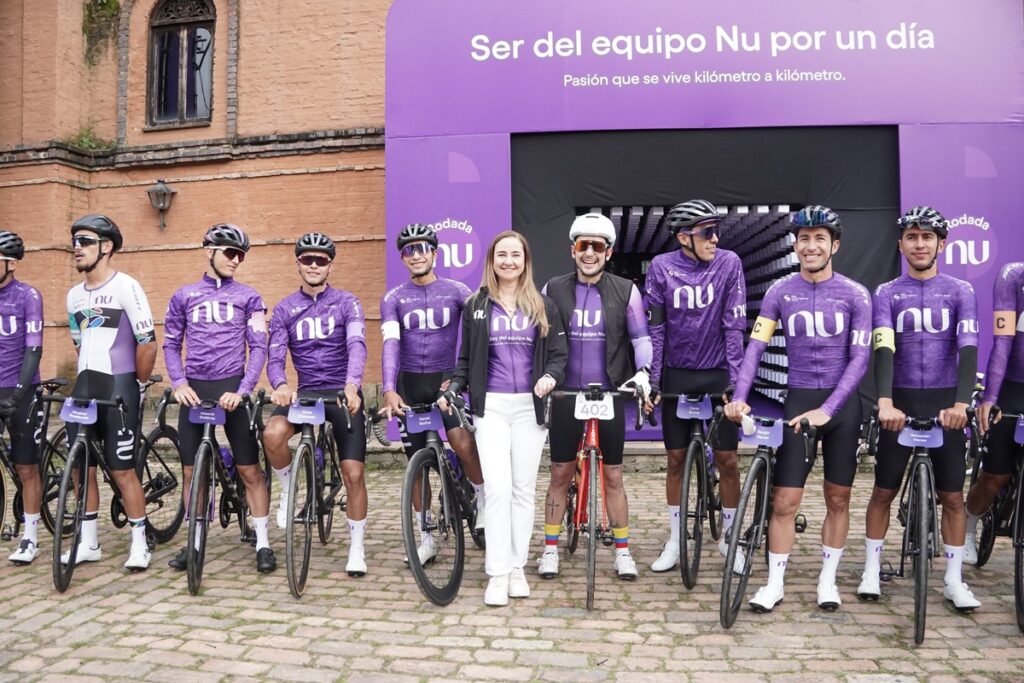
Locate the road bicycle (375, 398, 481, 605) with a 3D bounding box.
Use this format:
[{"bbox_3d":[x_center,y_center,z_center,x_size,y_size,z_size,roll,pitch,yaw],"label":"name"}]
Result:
[{"bbox_3d":[-0.240,0.665,3.750,0.440,0.950,1.650,-5,0,9],"label":"road bicycle"}]

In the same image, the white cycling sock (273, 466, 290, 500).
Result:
[{"bbox_3d":[-1.156,0.712,3.850,0.090,0.170,0.110,4,21,-6],"label":"white cycling sock"}]

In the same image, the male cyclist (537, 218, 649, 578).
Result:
[{"bbox_3d":[0.380,0.248,3.650,0.550,1.770,0.580,0,0,5],"label":"male cyclist"}]

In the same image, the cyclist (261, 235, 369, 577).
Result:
[{"bbox_3d":[-0.935,0.293,3.720,0.500,1.680,0.560,0,0,-7],"label":"cyclist"}]

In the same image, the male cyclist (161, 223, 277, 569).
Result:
[{"bbox_3d":[-1.460,0.271,3.800,0.530,1.725,0.560,0,0,-10],"label":"male cyclist"}]

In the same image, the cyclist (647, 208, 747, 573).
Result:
[{"bbox_3d":[0.910,0.218,3.840,0.530,1.830,0.550,0,0,12],"label":"cyclist"}]

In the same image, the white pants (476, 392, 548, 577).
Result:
[{"bbox_3d":[0.000,0.640,3.500,0.350,0.840,0.280,0,0,0],"label":"white pants"}]

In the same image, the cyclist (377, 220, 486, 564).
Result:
[{"bbox_3d":[-0.400,0.268,3.800,0.530,1.730,0.620,0,0,1],"label":"cyclist"}]

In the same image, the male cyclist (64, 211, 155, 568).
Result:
[{"bbox_3d":[-2.070,0.240,3.970,0.480,1.795,0.430,0,0,3],"label":"male cyclist"}]

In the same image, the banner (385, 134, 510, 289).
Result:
[{"bbox_3d":[-0.630,-0.480,7.600,1.260,2.900,0.120,0,0,3],"label":"banner"}]

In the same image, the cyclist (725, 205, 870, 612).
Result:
[{"bbox_3d":[1.235,0.261,3.240,0.560,1.735,0.610,0,0,22],"label":"cyclist"}]

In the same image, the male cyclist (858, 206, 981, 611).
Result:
[{"bbox_3d":[1.695,0.270,3.250,0.520,1.710,0.570,0,0,22],"label":"male cyclist"}]

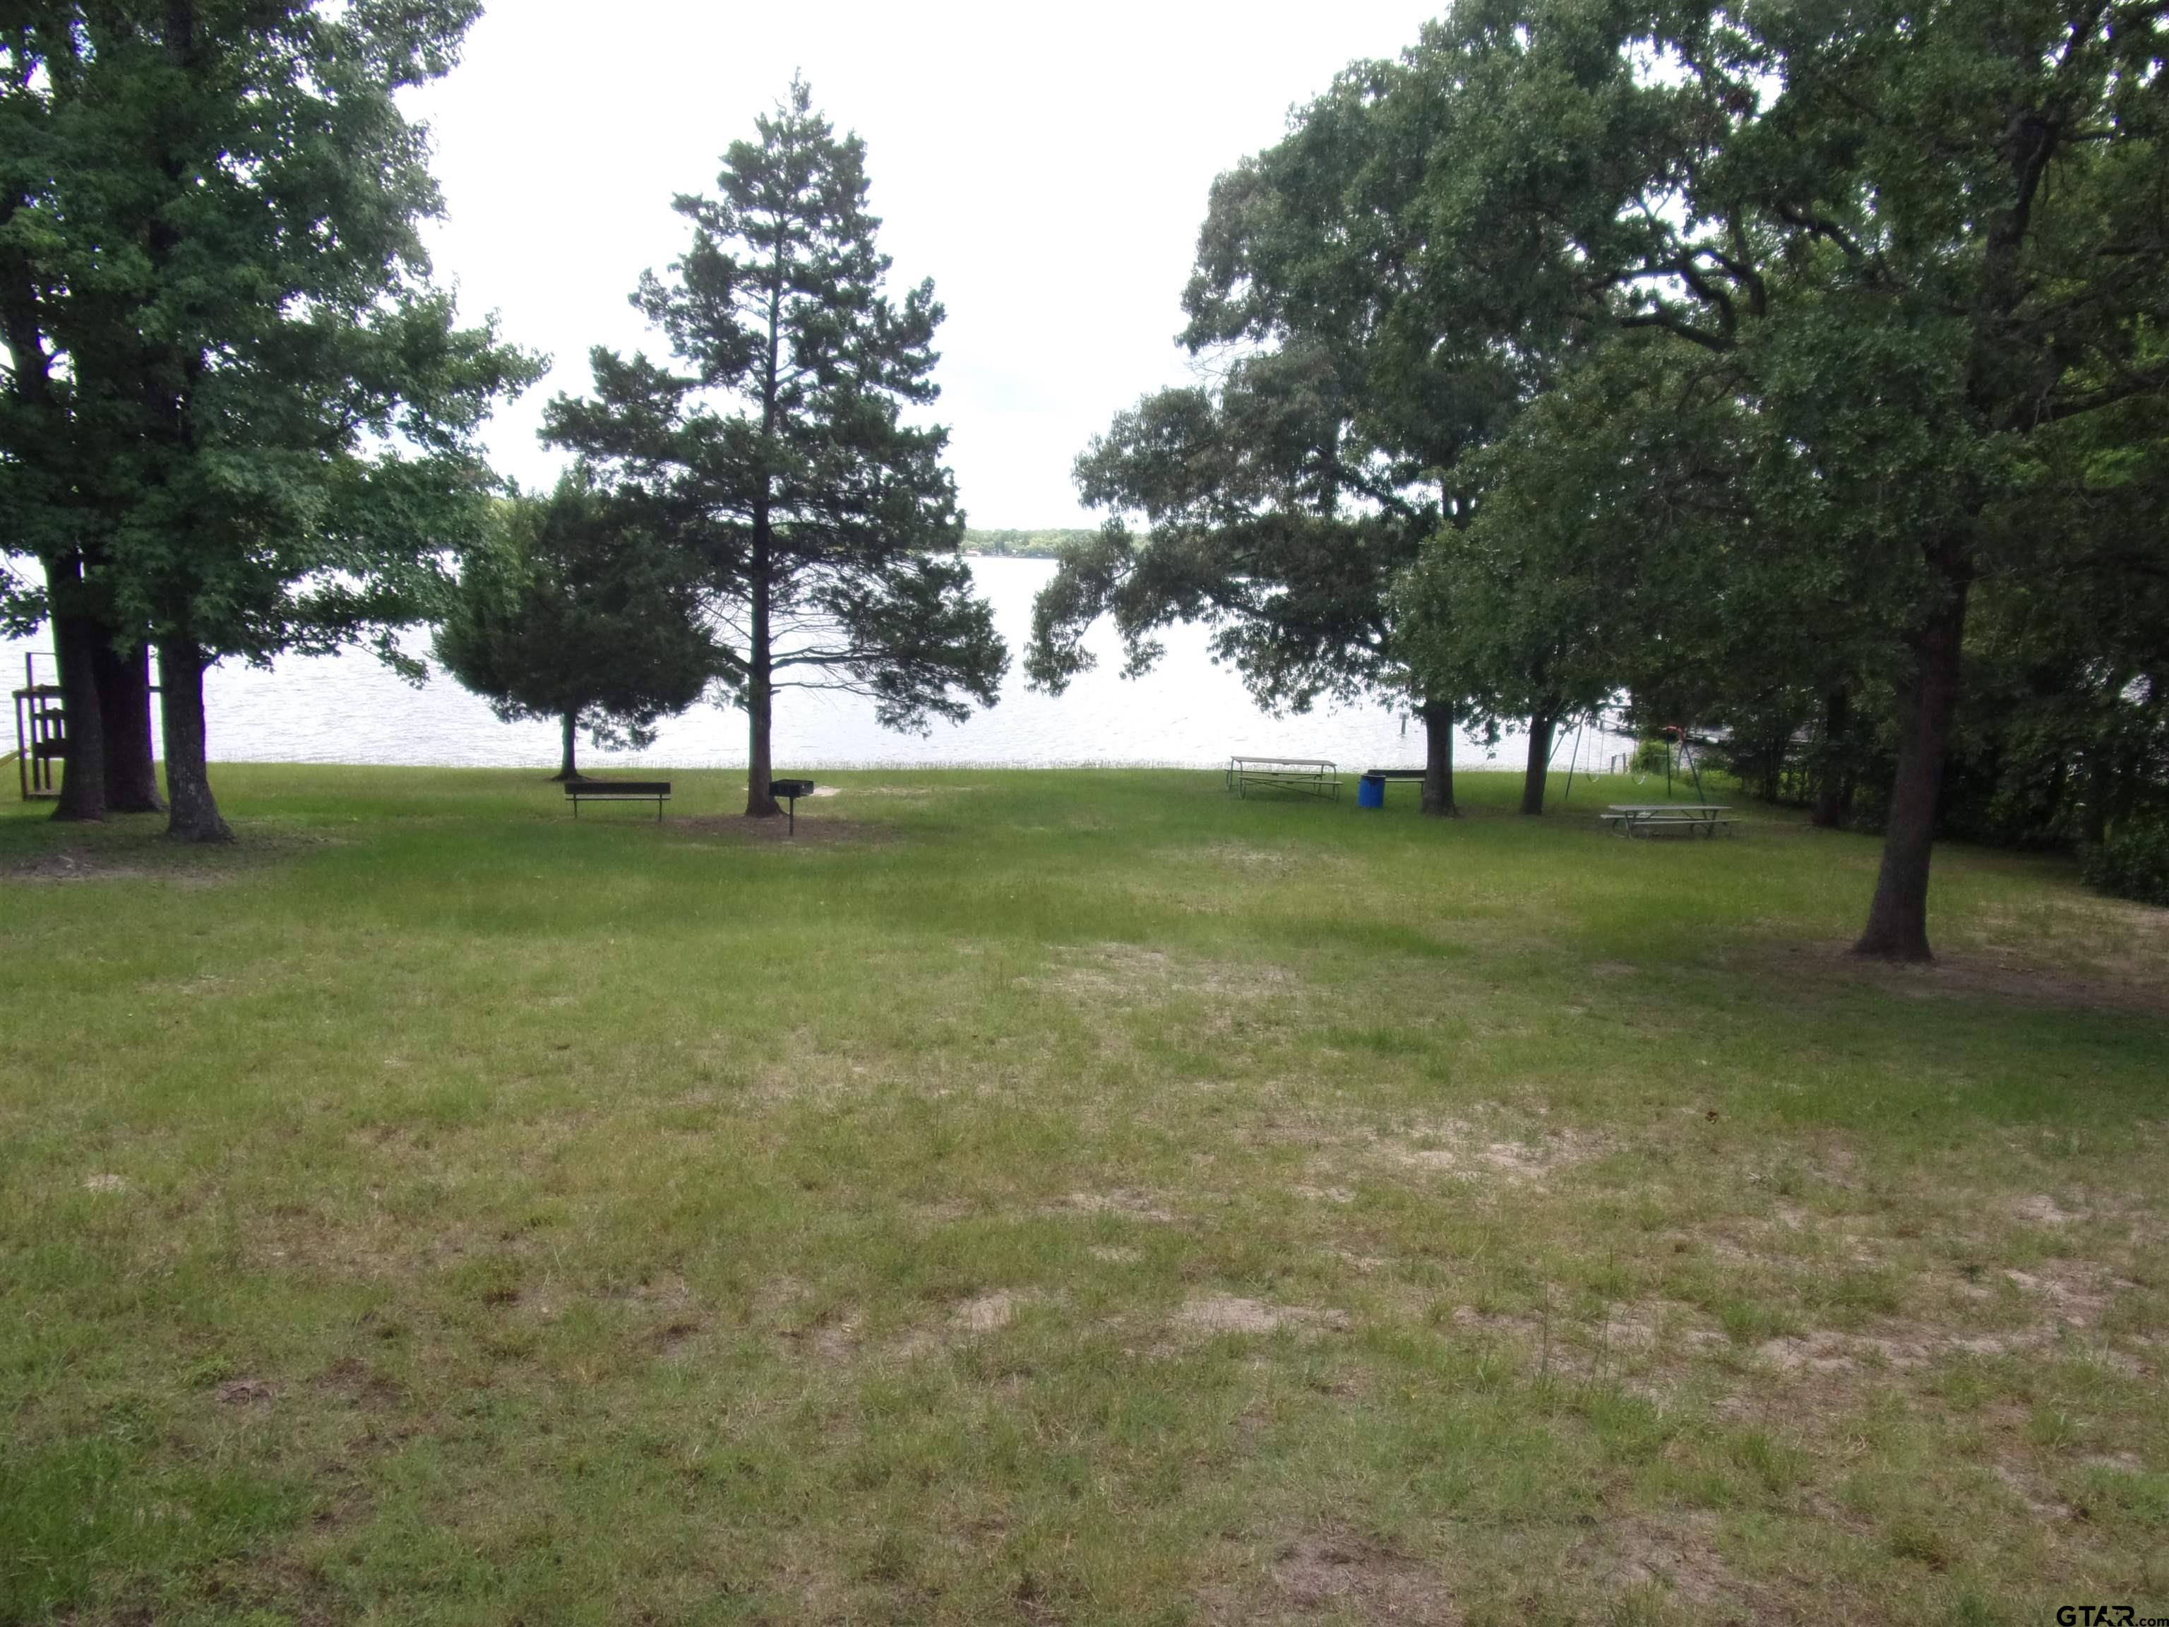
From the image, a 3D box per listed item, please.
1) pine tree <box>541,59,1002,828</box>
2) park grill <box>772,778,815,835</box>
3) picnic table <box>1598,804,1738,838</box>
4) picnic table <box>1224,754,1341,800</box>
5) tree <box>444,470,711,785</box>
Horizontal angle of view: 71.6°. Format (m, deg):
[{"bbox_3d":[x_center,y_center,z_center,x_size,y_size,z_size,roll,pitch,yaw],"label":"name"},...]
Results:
[{"bbox_3d":[-6.407,-7.166,30.765,9.360,14.684,8.892,1,10,0],"label":"pine tree"},{"bbox_3d":[-5.777,-0.092,29.686,0.600,1.060,0.550,4,10,15],"label":"park grill"},{"bbox_3d":[12.500,0.121,32.070,2.440,0.760,1.500,0,10,-7],"label":"picnic table"},{"bbox_3d":[4.708,-0.800,35.591,2.440,0.770,1.520,-1,10,-10],"label":"picnic table"},{"bbox_3d":[-12.371,-4.406,36.429,6.773,7.223,6.773,1,10,0],"label":"tree"}]

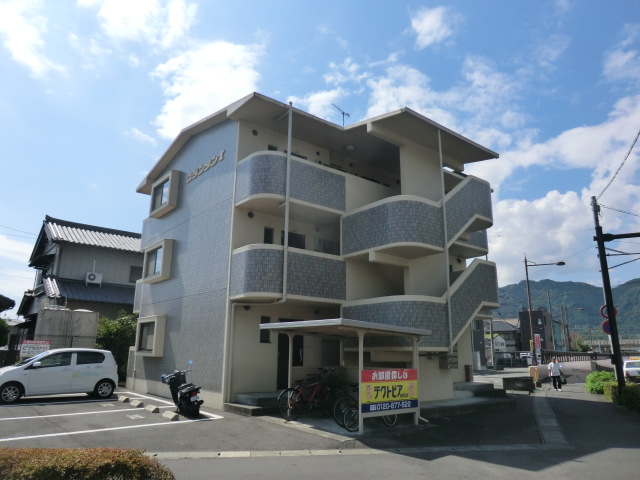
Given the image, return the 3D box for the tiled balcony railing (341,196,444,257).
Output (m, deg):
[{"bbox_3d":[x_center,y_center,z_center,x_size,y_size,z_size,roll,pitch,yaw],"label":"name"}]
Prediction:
[{"bbox_3d":[1.993,-0.218,12.504,1.356,1.356,2.712,11,-17,-38],"label":"tiled balcony railing"}]

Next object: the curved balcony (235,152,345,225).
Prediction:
[{"bbox_3d":[-0.817,-1.513,13.202,2.895,1.397,1.508,11,-17,-38],"label":"curved balcony"}]

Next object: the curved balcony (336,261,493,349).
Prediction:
[{"bbox_3d":[3.056,1.931,13.265,3.800,2.700,2.800,12,-18,-38],"label":"curved balcony"}]

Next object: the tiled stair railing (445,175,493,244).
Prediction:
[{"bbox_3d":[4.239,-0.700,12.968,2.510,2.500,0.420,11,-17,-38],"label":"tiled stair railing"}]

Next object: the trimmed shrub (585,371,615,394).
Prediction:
[{"bbox_3d":[11.596,5.870,18.480,1.000,0.920,1.000,-7,-15,30],"label":"trimmed shrub"}]

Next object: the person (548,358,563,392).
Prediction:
[{"bbox_3d":[11.508,6.561,21.812,0.500,1.620,0.360,-6,-15,26],"label":"person"}]

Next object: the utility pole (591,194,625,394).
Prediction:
[{"bbox_3d":[11.484,2.124,17.729,0.330,8.122,0.330,11,-17,-38],"label":"utility pole"}]

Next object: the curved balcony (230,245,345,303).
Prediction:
[{"bbox_3d":[-0.849,1.063,12.597,2.895,1.346,1.508,11,-17,-38],"label":"curved balcony"}]

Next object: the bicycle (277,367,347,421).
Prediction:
[{"bbox_3d":[-0.227,3.650,10.429,1.750,1.060,0.580,12,-18,-38],"label":"bicycle"}]

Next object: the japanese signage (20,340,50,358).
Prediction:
[{"bbox_3d":[-10.597,4.078,16.547,0.900,0.620,0.050,12,-18,-38],"label":"japanese signage"}]

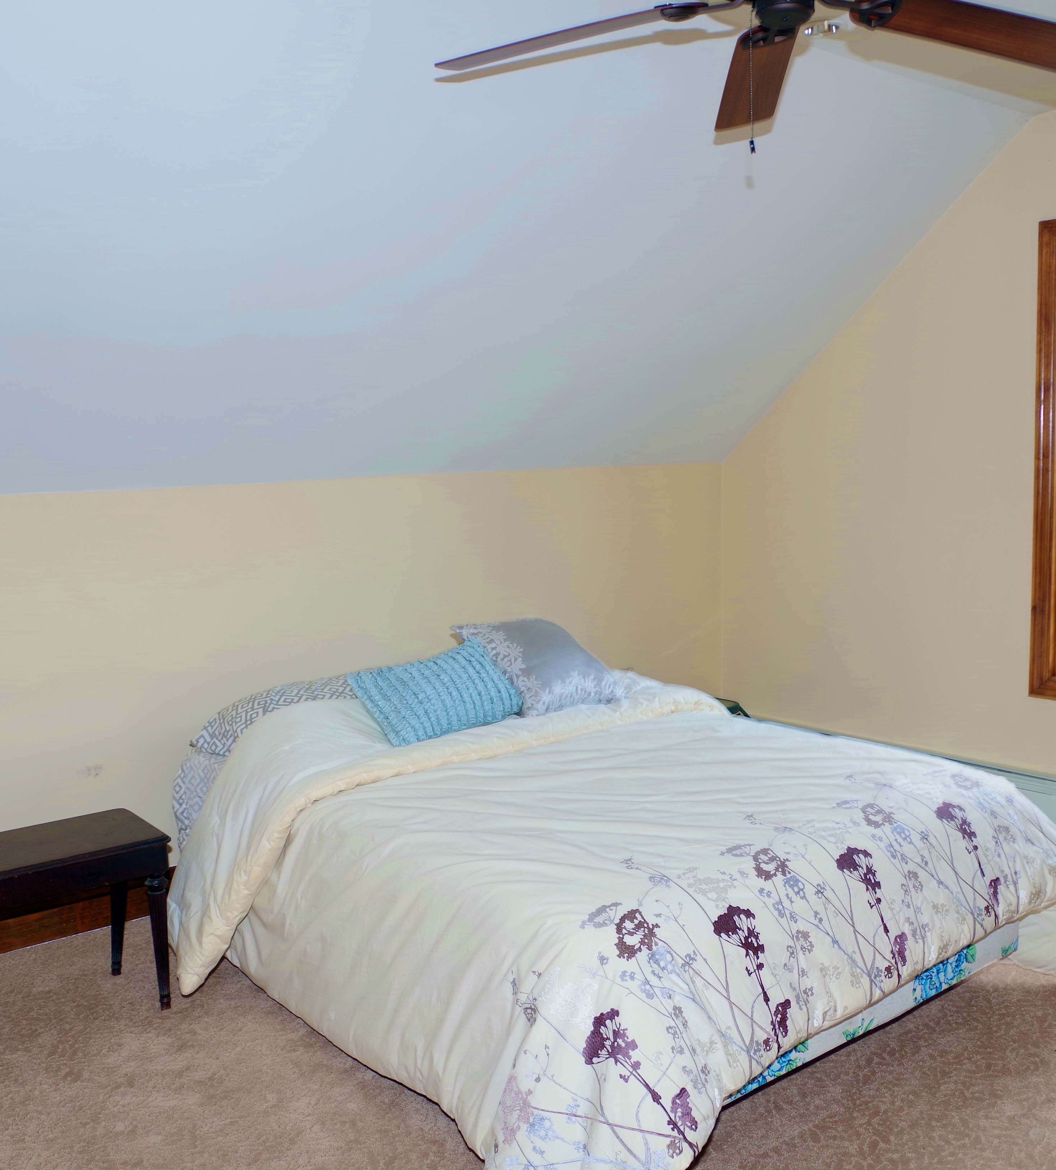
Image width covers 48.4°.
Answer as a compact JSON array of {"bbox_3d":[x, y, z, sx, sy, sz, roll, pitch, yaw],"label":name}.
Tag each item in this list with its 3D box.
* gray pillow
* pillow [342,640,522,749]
[{"bbox_3d":[0.040,0.263,3.997,0.460,0.140,0.440,-5,43,-44],"label":"gray pillow"},{"bbox_3d":[-0.284,0.335,3.714,0.510,0.120,0.310,-13,53,-40],"label":"pillow"}]

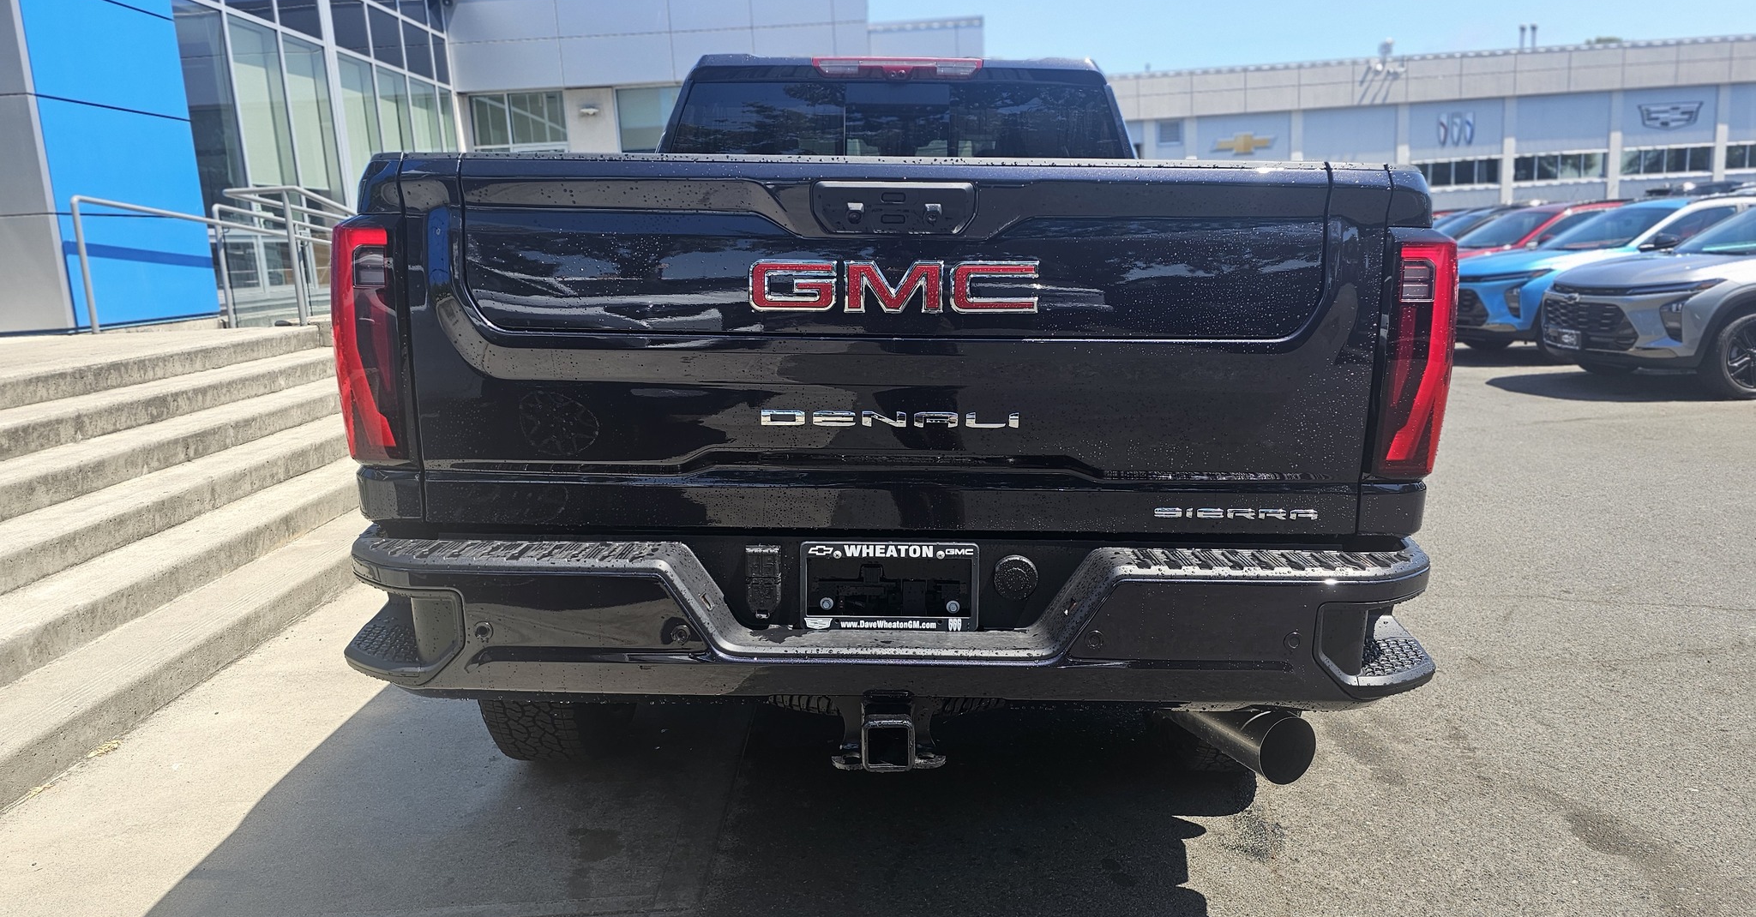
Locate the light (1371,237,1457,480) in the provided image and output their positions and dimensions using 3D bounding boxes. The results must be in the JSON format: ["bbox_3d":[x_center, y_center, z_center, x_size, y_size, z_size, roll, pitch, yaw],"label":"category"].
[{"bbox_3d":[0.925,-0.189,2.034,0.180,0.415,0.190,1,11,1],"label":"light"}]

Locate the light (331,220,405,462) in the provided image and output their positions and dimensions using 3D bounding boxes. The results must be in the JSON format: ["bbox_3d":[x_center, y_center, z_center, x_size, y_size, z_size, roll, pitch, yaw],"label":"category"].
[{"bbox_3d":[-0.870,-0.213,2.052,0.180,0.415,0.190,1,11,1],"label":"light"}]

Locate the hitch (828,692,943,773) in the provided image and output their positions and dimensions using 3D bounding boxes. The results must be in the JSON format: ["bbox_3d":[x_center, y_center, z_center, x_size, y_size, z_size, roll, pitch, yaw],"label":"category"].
[{"bbox_3d":[0.019,0.446,2.028,0.190,0.145,0.190,1,11,1],"label":"hitch"}]

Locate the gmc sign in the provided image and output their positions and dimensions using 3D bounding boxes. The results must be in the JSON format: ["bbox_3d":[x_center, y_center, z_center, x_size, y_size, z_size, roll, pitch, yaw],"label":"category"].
[{"bbox_3d":[0.028,-0.286,1.940,0.483,0.088,0.020,1,11,1],"label":"gmc sign"}]

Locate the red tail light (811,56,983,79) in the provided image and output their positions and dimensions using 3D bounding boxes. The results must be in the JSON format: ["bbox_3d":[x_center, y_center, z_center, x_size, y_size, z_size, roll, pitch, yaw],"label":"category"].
[{"bbox_3d":[0.069,-1.347,4.029,0.590,0.075,0.075,1,11,1],"label":"red tail light"}]

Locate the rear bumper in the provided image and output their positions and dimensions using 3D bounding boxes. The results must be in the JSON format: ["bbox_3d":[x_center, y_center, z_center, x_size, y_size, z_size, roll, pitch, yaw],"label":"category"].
[{"bbox_3d":[0.020,0.257,2.089,1.960,0.245,0.370,1,11,1],"label":"rear bumper"}]

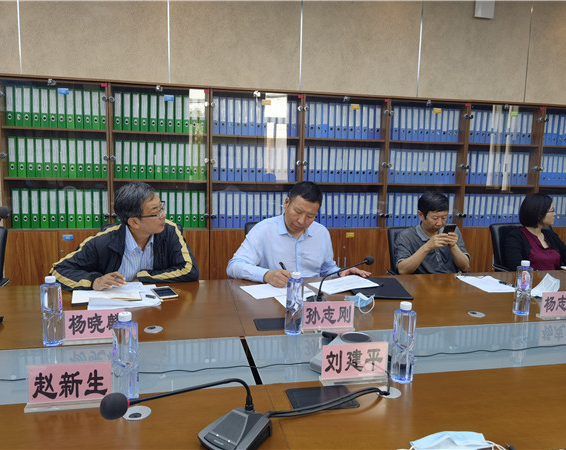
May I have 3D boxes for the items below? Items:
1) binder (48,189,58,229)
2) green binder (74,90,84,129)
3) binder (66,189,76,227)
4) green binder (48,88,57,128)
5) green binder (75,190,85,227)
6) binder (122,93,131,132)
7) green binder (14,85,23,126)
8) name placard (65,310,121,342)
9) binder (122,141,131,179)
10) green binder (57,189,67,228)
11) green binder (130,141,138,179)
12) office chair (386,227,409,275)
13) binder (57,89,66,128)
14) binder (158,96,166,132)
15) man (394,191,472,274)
[{"bbox_3d":[-1.917,-0.146,3.985,0.059,0.317,0.280,0,7,-11],"label":"binder"},{"bbox_3d":[-1.667,-0.943,3.899,0.056,0.315,0.285,0,7,-12],"label":"green binder"},{"bbox_3d":[-1.765,-0.148,3.980,0.064,0.318,0.285,0,7,-12],"label":"binder"},{"bbox_3d":[-1.856,-0.943,3.859,0.056,0.315,0.285,0,7,-12],"label":"green binder"},{"bbox_3d":[-1.700,-0.146,3.992,0.060,0.315,0.280,0,7,-12],"label":"green binder"},{"bbox_3d":[-1.307,-0.947,3.974,0.064,0.318,0.285,0,7,-12],"label":"binder"},{"bbox_3d":[-2.101,-0.942,3.808,0.056,0.315,0.285,0,7,-12],"label":"green binder"},{"bbox_3d":[-0.645,0.347,1.610,0.200,0.110,0.042,0,7,-11],"label":"name placard"},{"bbox_3d":[-1.326,-0.553,4.020,0.056,0.315,0.285,0,7,-12],"label":"binder"},{"bbox_3d":[-1.834,-0.146,3.964,0.060,0.315,0.280,0,7,-12],"label":"green binder"},{"bbox_3d":[-1.269,-0.554,4.048,0.060,0.318,0.285,0,7,-12],"label":"green binder"},{"bbox_3d":[1.080,0.538,3.250,0.580,0.970,0.620,-1,7,-15],"label":"office chair"},{"bbox_3d":[-1.802,-0.948,3.887,0.060,0.318,0.285,0,7,-12],"label":"binder"},{"bbox_3d":[-1.035,-0.948,4.030,0.064,0.318,0.285,0,7,-12],"label":"binder"},{"bbox_3d":[0.985,0.406,3.004,0.520,1.233,0.720,0,7,-7],"label":"man"}]

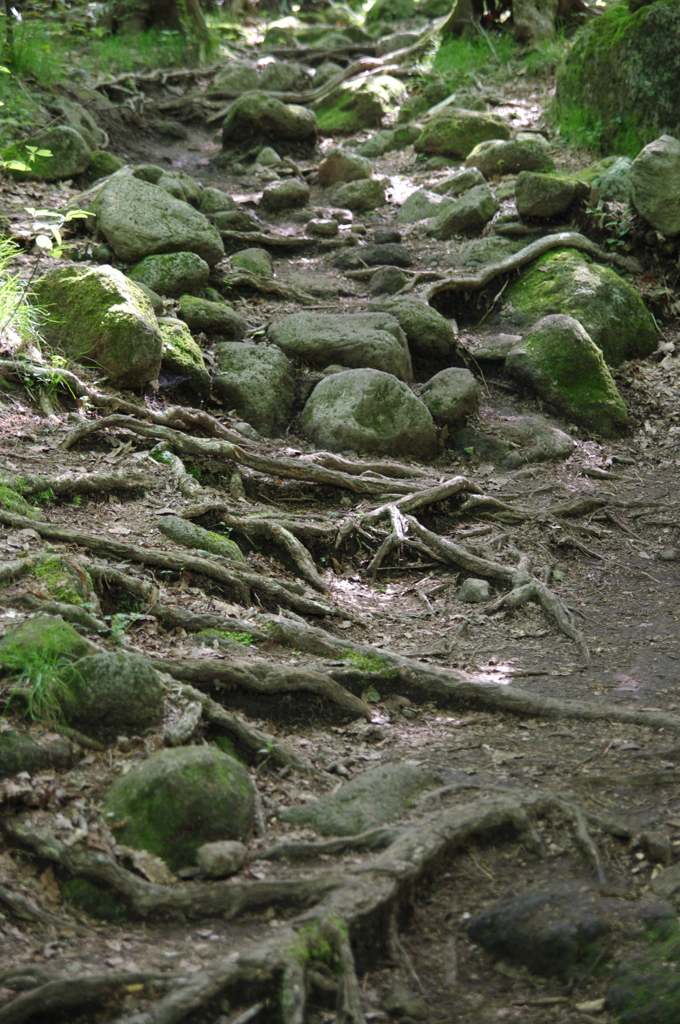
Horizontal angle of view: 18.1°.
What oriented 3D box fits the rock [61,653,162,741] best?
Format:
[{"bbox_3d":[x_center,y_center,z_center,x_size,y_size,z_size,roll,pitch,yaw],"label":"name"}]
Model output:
[{"bbox_3d":[-0.443,0.359,4.150,0.200,0.165,0.190,0,7,0],"label":"rock"}]

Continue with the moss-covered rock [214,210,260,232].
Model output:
[{"bbox_3d":[-0.471,-1.307,9.600,0.220,0.110,0.190,0,7,0],"label":"moss-covered rock"}]

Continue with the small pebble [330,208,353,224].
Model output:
[{"bbox_3d":[0.007,-1.373,9.900,0.100,0.070,0.090,0,7,0],"label":"small pebble"}]

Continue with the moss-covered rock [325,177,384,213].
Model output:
[{"bbox_3d":[0.085,-1.641,11.014,0.310,0.185,0.230,0,8,0],"label":"moss-covered rock"}]

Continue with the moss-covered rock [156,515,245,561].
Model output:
[{"bbox_3d":[-0.452,0.083,6.898,0.280,0.130,0.130,5,9,30],"label":"moss-covered rock"}]

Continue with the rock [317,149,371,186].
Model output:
[{"bbox_3d":[0.027,-1.682,10.400,0.259,0.181,0.220,0,11,0],"label":"rock"}]

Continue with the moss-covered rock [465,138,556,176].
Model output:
[{"bbox_3d":[0.994,-2.080,12.500,0.528,0.221,0.380,0,9,0],"label":"moss-covered rock"}]

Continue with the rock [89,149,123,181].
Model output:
[{"bbox_3d":[-1.348,-1.997,12.300,0.231,0.190,0.200,0,9,0],"label":"rock"}]

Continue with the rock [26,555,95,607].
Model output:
[{"bbox_3d":[-0.627,0.154,4.800,0.150,0.105,0.140,0,7,0],"label":"rock"}]

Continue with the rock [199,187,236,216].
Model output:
[{"bbox_3d":[-0.627,-1.591,10.915,0.195,0.153,0.174,0,8,0],"label":"rock"}]

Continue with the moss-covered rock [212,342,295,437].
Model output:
[{"bbox_3d":[-0.258,-0.365,6.350,0.240,0.270,0.260,0,7,0],"label":"moss-covered rock"}]

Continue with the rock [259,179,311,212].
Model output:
[{"bbox_3d":[-0.297,-1.723,11.600,0.272,0.184,0.230,0,9,0],"label":"rock"}]

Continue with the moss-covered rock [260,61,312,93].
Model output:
[{"bbox_3d":[-0.344,-2.791,13.717,0.335,0.223,0.265,0,8,0],"label":"moss-covered rock"}]

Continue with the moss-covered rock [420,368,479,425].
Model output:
[{"bbox_3d":[0.332,-0.350,6.450,0.179,0.157,0.170,0,11,0],"label":"moss-covered rock"}]

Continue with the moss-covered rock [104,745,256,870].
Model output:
[{"bbox_3d":[-0.284,0.527,3.800,0.268,0.200,0.235,0,11,0],"label":"moss-covered rock"}]

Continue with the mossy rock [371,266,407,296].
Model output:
[{"bbox_3d":[0.194,-0.899,8.350,0.145,0.115,0.140,0,7,0],"label":"mossy rock"}]

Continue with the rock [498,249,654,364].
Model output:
[{"bbox_3d":[0.830,-0.699,7.350,0.520,0.410,0.450,0,7,0],"label":"rock"}]

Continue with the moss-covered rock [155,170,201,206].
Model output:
[{"bbox_3d":[-0.837,-1.656,10.974,0.256,0.206,0.223,0,8,0],"label":"moss-covered rock"}]

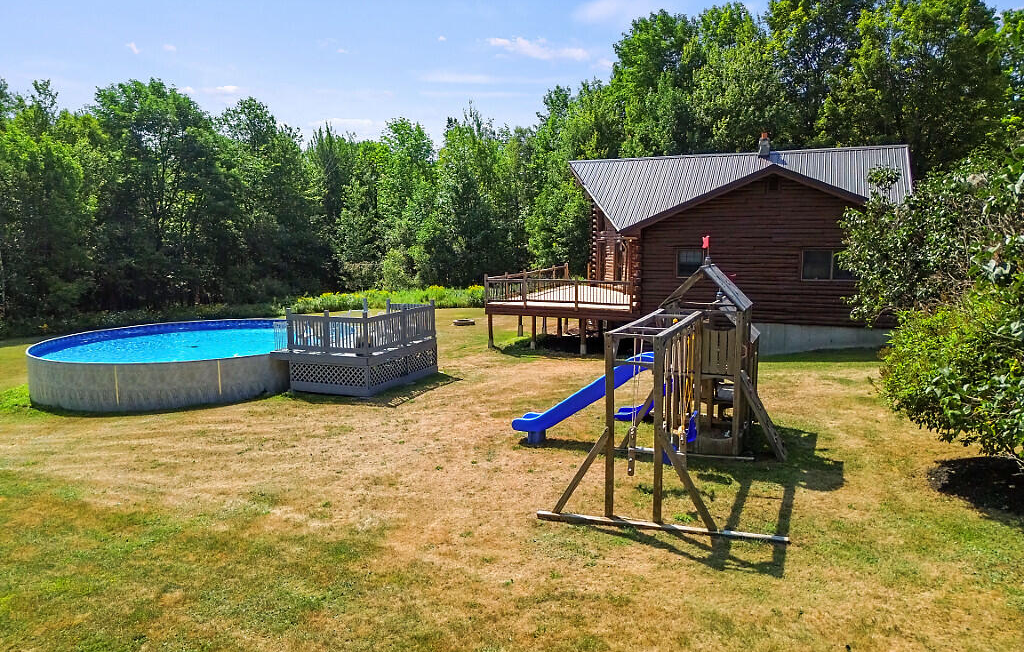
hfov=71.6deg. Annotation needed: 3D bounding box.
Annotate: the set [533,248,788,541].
[{"bbox_3d":[3.409,0.593,12.849,3.400,3.600,7.750,3,8,24],"label":"set"}]

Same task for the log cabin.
[{"bbox_3d":[7.490,-3.228,27.054,14.300,7.500,11.000,3,8,24],"label":"log cabin"}]

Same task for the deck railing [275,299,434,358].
[{"bbox_3d":[-4.150,-0.019,19.975,2.514,1.184,3.416,3,8,24],"label":"deck railing"}]

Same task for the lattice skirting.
[{"bbox_3d":[-4.093,1.160,20.111,2.414,0.900,3.416,3,8,24],"label":"lattice skirting"}]

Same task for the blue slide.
[{"bbox_3d":[1.476,1.418,14.253,3.100,2.050,0.580,3,8,24],"label":"blue slide"}]

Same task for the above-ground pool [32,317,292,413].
[{"bbox_3d":[-9.687,0.952,22.229,8.900,1.180,8.900,-1,8,0],"label":"above-ground pool"}]

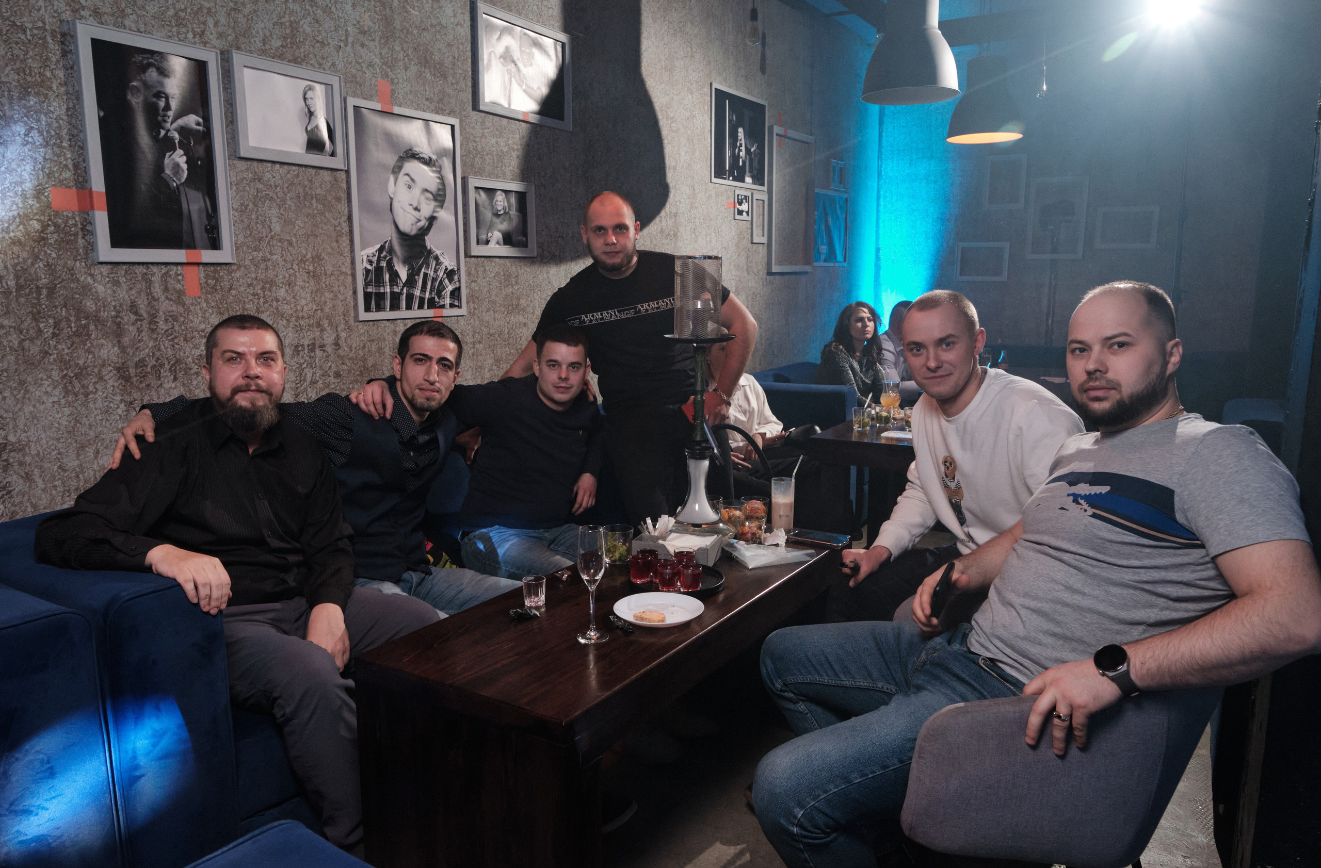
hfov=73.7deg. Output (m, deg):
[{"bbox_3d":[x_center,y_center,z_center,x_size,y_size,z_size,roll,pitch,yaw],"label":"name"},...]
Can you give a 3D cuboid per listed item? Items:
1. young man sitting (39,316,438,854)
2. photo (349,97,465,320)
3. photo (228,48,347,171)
[{"bbox_3d":[-0.900,0.385,1.957,0.840,1.260,0.850,-6,12,-31],"label":"young man sitting"},{"bbox_3d":[-0.864,-0.752,3.035,0.030,0.697,0.479,7,12,33],"label":"photo"},{"bbox_3d":[-1.053,-0.907,2.508,0.028,0.271,0.344,7,12,32],"label":"photo"}]

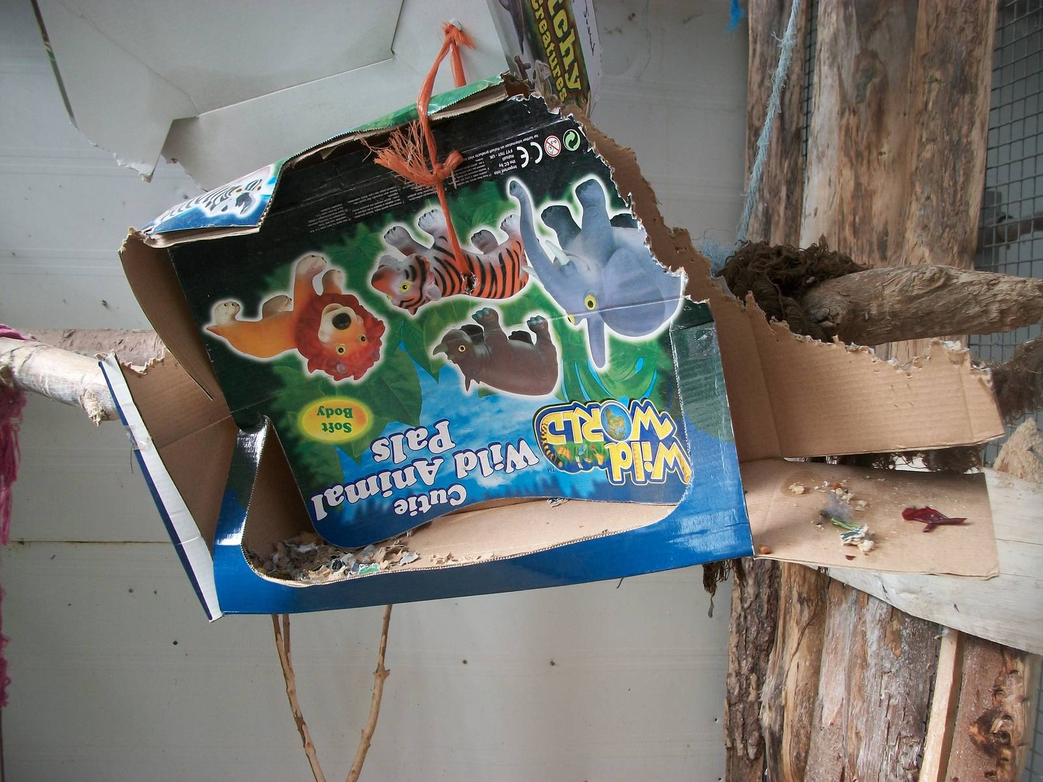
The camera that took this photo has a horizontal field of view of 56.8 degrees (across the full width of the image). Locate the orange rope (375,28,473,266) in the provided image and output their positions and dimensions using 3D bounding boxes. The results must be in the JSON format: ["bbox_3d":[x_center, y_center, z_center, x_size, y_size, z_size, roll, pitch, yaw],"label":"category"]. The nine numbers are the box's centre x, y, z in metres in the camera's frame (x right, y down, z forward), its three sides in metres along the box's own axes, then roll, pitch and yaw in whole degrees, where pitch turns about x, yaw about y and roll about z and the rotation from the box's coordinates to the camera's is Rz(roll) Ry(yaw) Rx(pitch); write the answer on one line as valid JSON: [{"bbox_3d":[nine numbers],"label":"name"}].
[{"bbox_3d":[-0.084,-0.211,0.830,0.088,0.205,0.100,2,3,0],"label":"orange rope"}]

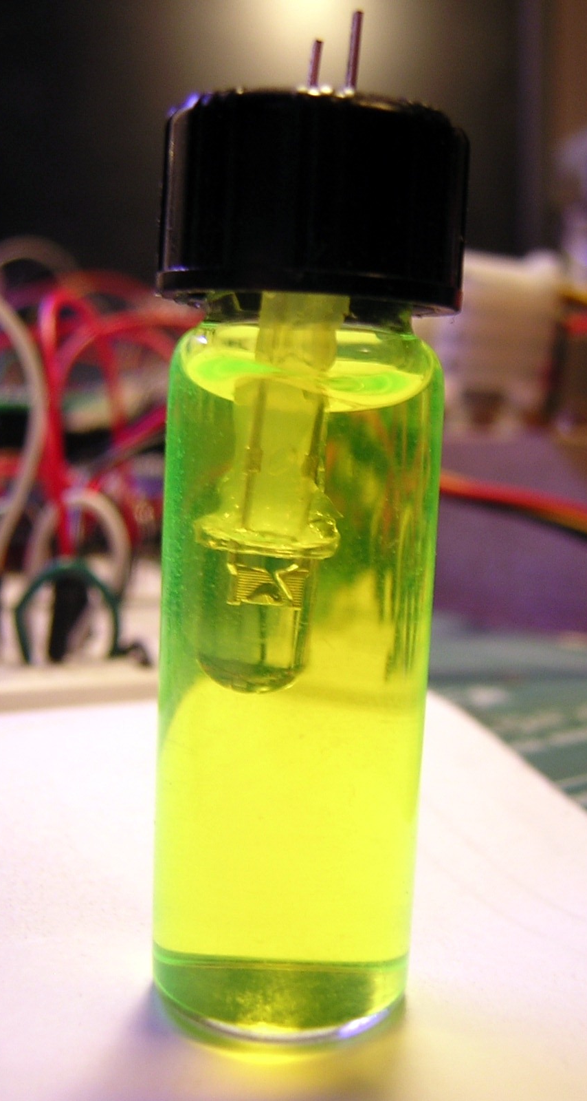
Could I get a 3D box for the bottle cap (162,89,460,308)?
[{"bbox_3d":[0.001,-0.018,0.060,0.016,0.009,0.016,3,9,0],"label":"bottle cap"}]

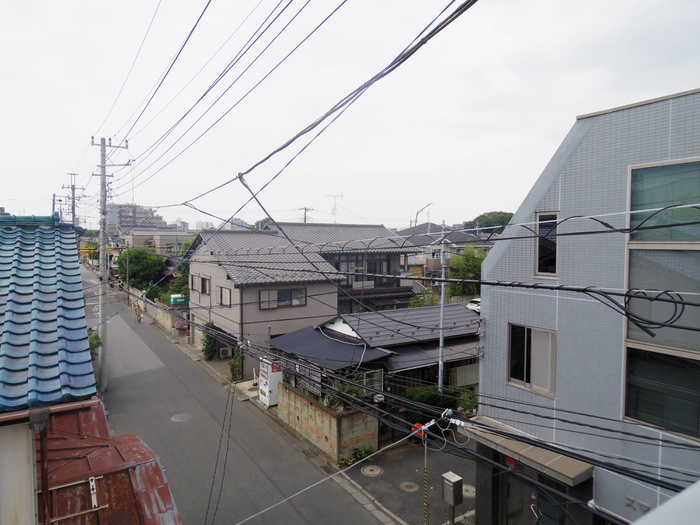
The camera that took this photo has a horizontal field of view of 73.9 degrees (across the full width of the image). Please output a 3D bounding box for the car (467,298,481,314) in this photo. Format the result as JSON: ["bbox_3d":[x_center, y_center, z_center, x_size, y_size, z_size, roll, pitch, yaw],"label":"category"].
[{"bbox_3d":[12.987,4.298,44.875,4.200,1.550,1.700,-1,3,-32],"label":"car"}]

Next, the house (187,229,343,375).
[{"bbox_3d":[-5.891,1.905,29.202,6.250,7.700,11.300,-1,3,-32],"label":"house"}]

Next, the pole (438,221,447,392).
[{"bbox_3d":[3.405,2.422,17.231,0.180,7.800,0.180,-1,3,-32],"label":"pole"}]

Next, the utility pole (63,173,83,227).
[{"bbox_3d":[-24.907,-1.497,41.935,1.700,13.200,0.600,-1,3,-32],"label":"utility pole"}]

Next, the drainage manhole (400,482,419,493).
[{"bbox_3d":[1.724,6.498,13.408,0.540,0.050,0.540,0,2,0],"label":"drainage manhole"}]

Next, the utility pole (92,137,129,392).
[{"bbox_3d":[-11.287,0.119,21.878,1.450,11.850,0.500,-1,3,-32],"label":"utility pole"}]

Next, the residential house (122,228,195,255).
[{"bbox_3d":[-28.775,-0.519,69.673,9.500,8.800,9.500,-1,3,-32],"label":"residential house"}]

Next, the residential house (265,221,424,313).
[{"bbox_3d":[-1.193,1.043,39.219,12.100,8.600,11.500,-1,3,-32],"label":"residential house"}]

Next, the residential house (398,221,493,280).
[{"bbox_3d":[9.539,-0.055,52.498,10.400,8.950,9.200,-1,3,-32],"label":"residential house"}]

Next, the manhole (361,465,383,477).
[{"bbox_3d":[0.683,6.451,14.371,0.680,0.050,0.680,0,2,0],"label":"manhole"}]

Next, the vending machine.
[{"bbox_3d":[-3.401,5.136,20.193,0.710,1.810,1.020,-1,3,-32],"label":"vending machine"}]

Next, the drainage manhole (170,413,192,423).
[{"bbox_3d":[-6.731,6.230,18.601,0.780,0.050,0.780,-1,3,-32],"label":"drainage manhole"}]

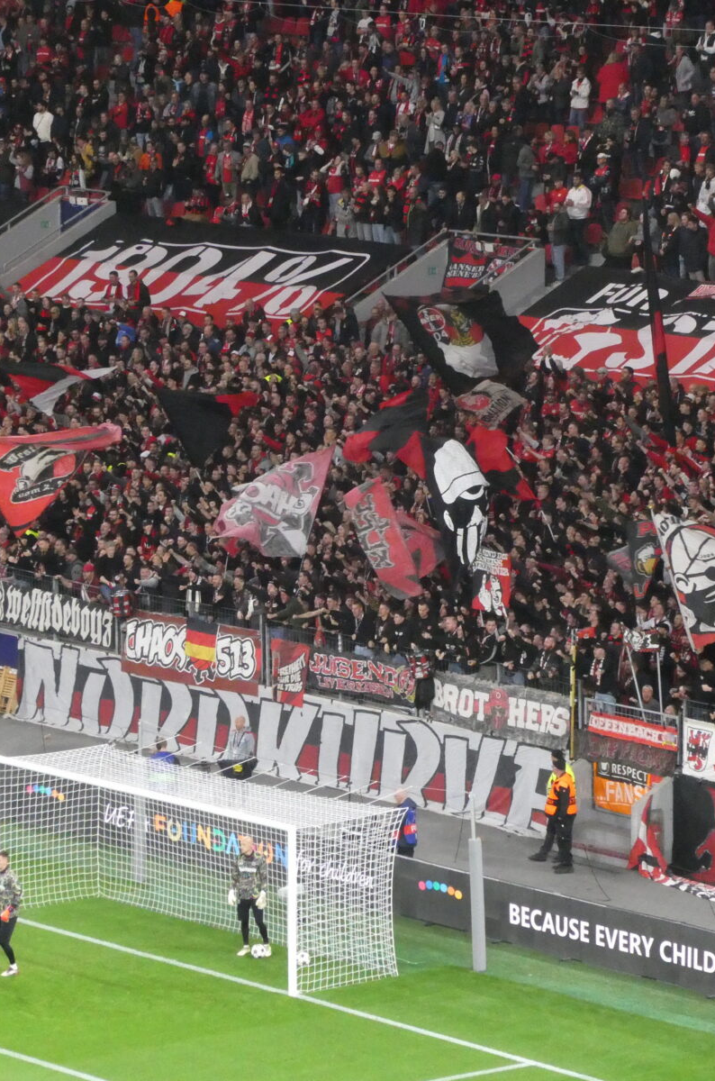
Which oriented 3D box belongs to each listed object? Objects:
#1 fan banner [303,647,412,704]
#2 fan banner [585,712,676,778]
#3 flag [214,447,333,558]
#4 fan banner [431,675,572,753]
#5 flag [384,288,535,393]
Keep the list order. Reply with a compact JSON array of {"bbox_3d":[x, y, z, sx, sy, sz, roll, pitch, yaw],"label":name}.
[{"bbox_3d":[0.049,2.391,98.224,0.070,0.700,2.950,-7,11,-39],"label":"fan banner"},{"bbox_3d":[4.543,3.372,92.744,0.070,0.800,2.200,-7,11,-39],"label":"fan banner"},{"bbox_3d":[-1.514,-0.681,101.476,2.000,1.950,0.400,2,8,17],"label":"flag"},{"bbox_3d":[2.427,2.895,95.405,0.070,0.860,3.600,-7,11,-39],"label":"fan banner"},{"bbox_3d":[1.947,-3.736,105.075,2.700,1.950,0.500,3,8,18],"label":"flag"}]

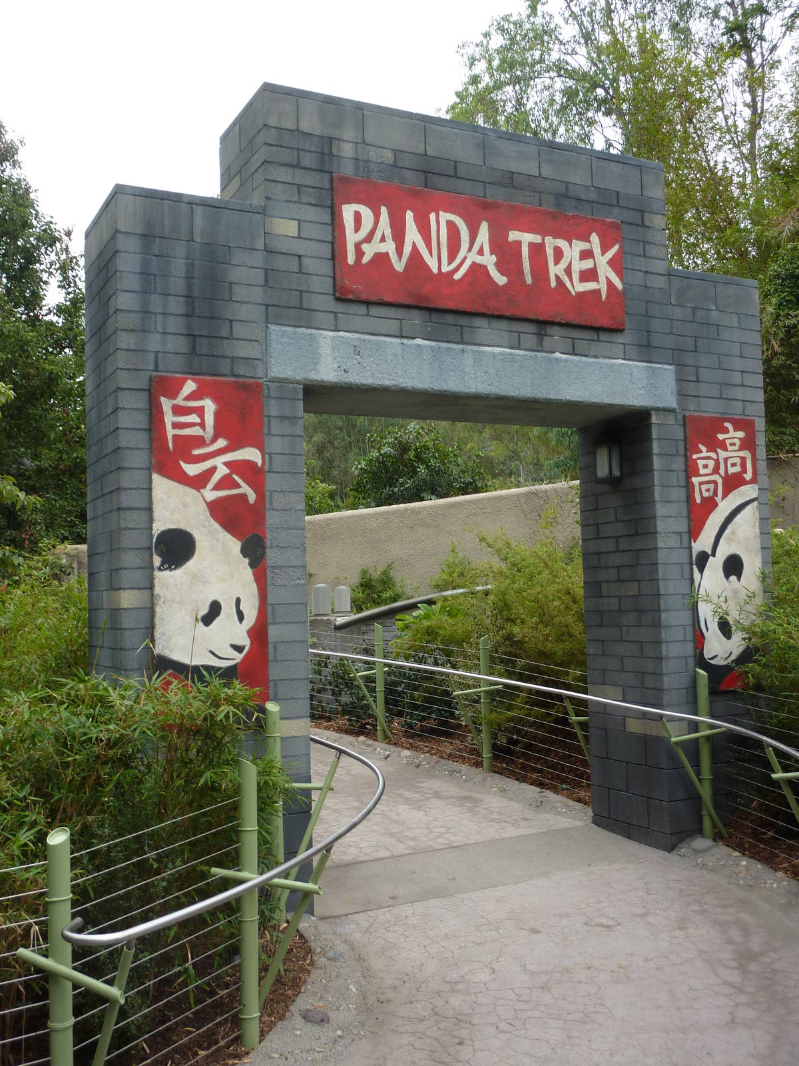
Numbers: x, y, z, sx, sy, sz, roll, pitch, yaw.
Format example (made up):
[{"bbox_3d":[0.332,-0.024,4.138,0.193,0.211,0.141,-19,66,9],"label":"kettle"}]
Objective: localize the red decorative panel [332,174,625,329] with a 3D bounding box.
[{"bbox_3d":[0.538,-1.664,6.518,2.040,0.715,0.050,0,-4,-27],"label":"red decorative panel"}]

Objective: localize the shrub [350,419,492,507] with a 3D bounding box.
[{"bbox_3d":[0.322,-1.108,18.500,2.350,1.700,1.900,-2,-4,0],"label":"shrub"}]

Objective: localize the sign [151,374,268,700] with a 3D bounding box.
[{"bbox_3d":[-0.980,0.105,5.605,0.610,1.830,0.050,0,-4,-27],"label":"sign"}]

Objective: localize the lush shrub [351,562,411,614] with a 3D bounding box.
[{"bbox_3d":[-0.236,0.668,13.000,0.750,0.650,0.600,-2,-4,0],"label":"lush shrub"}]

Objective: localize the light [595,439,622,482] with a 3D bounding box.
[{"bbox_3d":[1.426,-0.486,7.357,0.110,0.300,0.185,0,-4,-27],"label":"light"}]

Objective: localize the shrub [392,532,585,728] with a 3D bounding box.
[{"bbox_3d":[0.894,0.940,10.100,1.950,1.850,1.600,-2,-4,0],"label":"shrub"}]

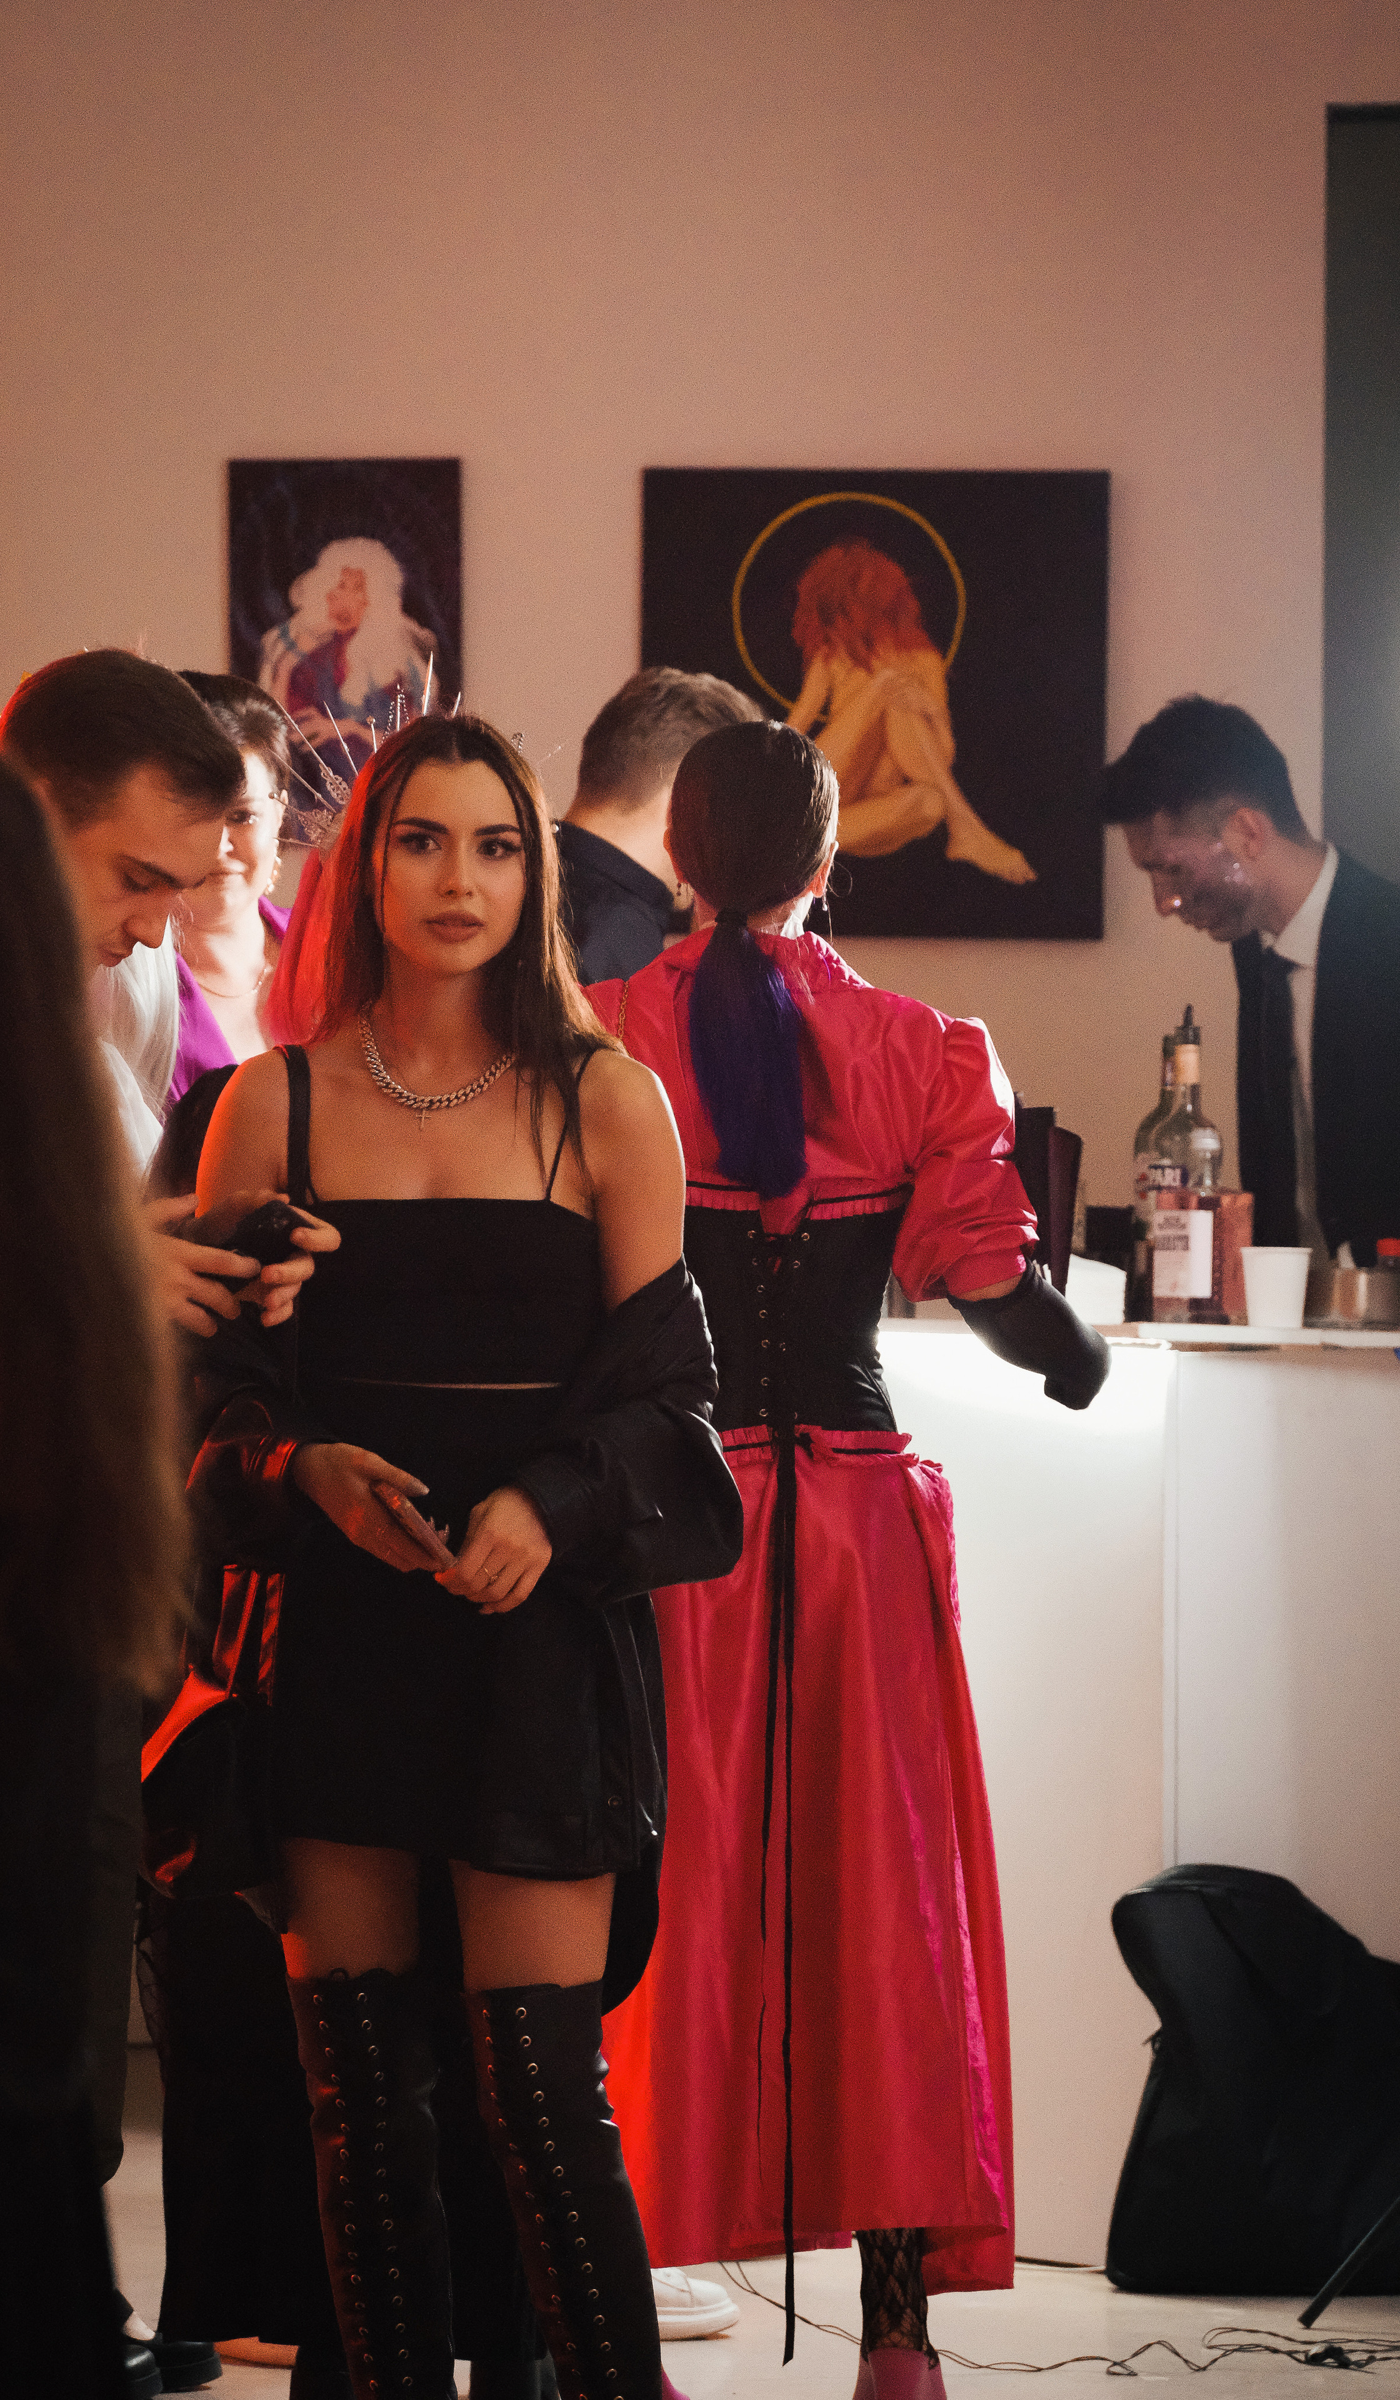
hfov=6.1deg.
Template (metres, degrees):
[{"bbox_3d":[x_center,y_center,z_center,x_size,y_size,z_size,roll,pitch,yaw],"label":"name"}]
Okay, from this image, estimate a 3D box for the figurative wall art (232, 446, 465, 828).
[{"bbox_3d":[-0.457,-0.711,17.000,0.300,0.488,0.025,0,1,0],"label":"figurative wall art"}]

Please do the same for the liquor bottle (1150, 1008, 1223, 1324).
[{"bbox_3d":[0.557,-0.041,15.100,0.085,0.362,0.085,0,1,0],"label":"liquor bottle"}]

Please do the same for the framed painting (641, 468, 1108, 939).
[{"bbox_3d":[0.225,-0.638,17.000,0.603,0.605,0.027,0,1,0],"label":"framed painting"}]

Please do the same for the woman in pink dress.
[{"bbox_3d":[0.122,0.385,13.650,0.620,1.760,0.480,1,1,9],"label":"woman in pink dress"}]

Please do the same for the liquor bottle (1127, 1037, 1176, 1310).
[{"bbox_3d":[0.543,-0.027,15.150,0.085,0.328,0.085,0,1,0],"label":"liquor bottle"}]

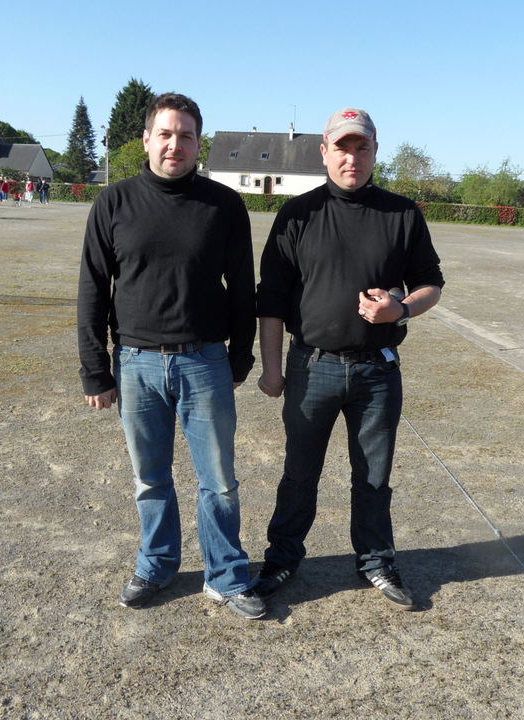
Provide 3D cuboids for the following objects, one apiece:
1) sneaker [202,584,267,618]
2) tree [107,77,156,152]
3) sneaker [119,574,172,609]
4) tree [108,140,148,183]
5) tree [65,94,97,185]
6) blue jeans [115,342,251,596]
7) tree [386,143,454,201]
[{"bbox_3d":[-0.112,0.852,2.496,0.290,0.105,0.108,16,20,42],"label":"sneaker"},{"bbox_3d":[-12.592,-21.457,64.826,5.472,11.467,5.472,2,14,0],"label":"tree"},{"bbox_3d":[-0.406,0.829,2.539,0.108,0.105,0.290,10,16,29],"label":"sneaker"},{"bbox_3d":[-12.842,-18.652,65.000,4.600,5.770,4.300,2,14,0],"label":"tree"},{"bbox_3d":[-15.060,-17.548,55.528,2.693,8.327,2.693,2,14,0],"label":"tree"},{"bbox_3d":[-0.267,0.392,2.386,0.490,0.960,0.330,1,14,-3],"label":"blue jeans"},{"bbox_3d":[10.752,-12.198,45.291,4.800,4.945,4.800,2,14,0],"label":"tree"}]

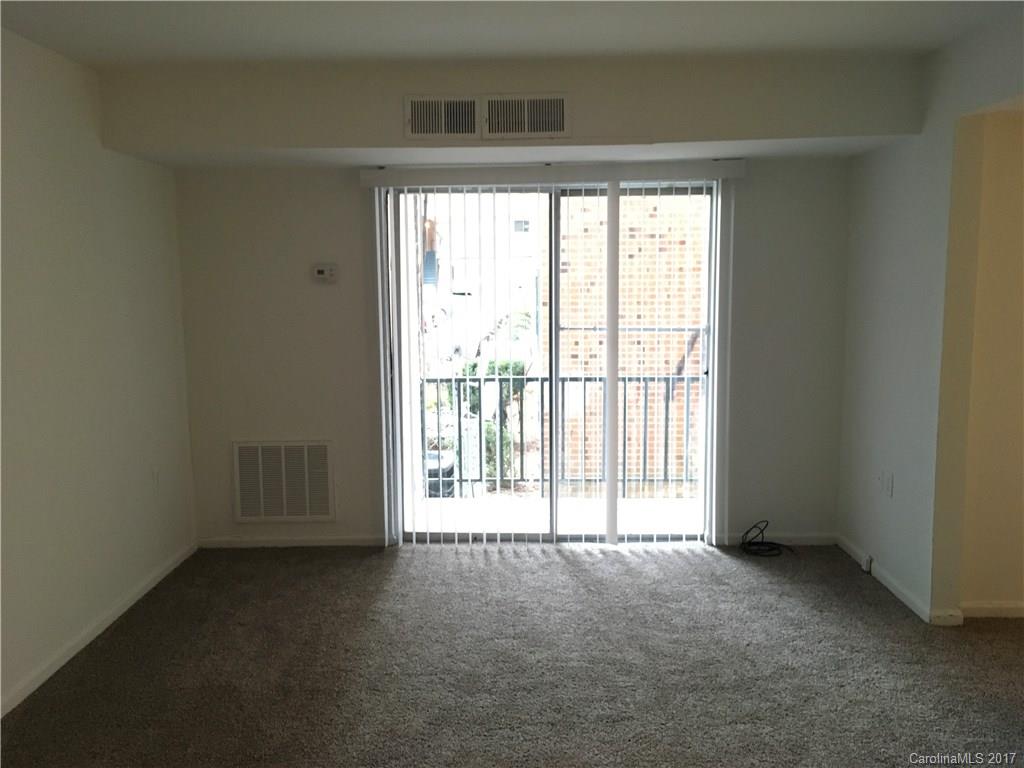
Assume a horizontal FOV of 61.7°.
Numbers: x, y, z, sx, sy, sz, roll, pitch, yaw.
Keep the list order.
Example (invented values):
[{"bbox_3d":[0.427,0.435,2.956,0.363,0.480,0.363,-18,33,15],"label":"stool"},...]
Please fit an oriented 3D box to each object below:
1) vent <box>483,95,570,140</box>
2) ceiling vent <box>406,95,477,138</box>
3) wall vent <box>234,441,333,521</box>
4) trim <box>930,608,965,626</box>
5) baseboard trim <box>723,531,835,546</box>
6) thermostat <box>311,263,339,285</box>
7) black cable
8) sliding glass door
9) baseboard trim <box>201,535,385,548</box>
[{"bbox_3d":[0.067,-1.170,3.738,0.387,0.190,0.022,-1,8,1],"label":"vent"},{"bbox_3d":[-0.301,-1.167,3.747,0.335,0.190,0.022,-1,8,1],"label":"ceiling vent"},{"bbox_3d":[-1.281,0.550,4.808,0.560,0.457,0.022,-1,8,1],"label":"wall vent"},{"bbox_3d":[1.867,1.002,3.689,0.145,0.075,0.025,-1,8,1],"label":"trim"},{"bbox_3d":[1.500,0.864,4.792,0.620,0.070,0.017,-1,8,1],"label":"baseboard trim"},{"bbox_3d":[-1.015,-0.596,4.649,0.128,0.112,0.028,-1,8,1],"label":"thermostat"},{"bbox_3d":[1.397,0.833,4.684,0.270,0.155,0.190,-1,8,1],"label":"black cable"},{"bbox_3d":[0.202,-0.100,4.743,1.810,2.020,0.100,-1,8,1],"label":"sliding glass door"},{"bbox_3d":[-1.244,0.896,4.861,1.065,0.070,0.017,-1,8,1],"label":"baseboard trim"}]

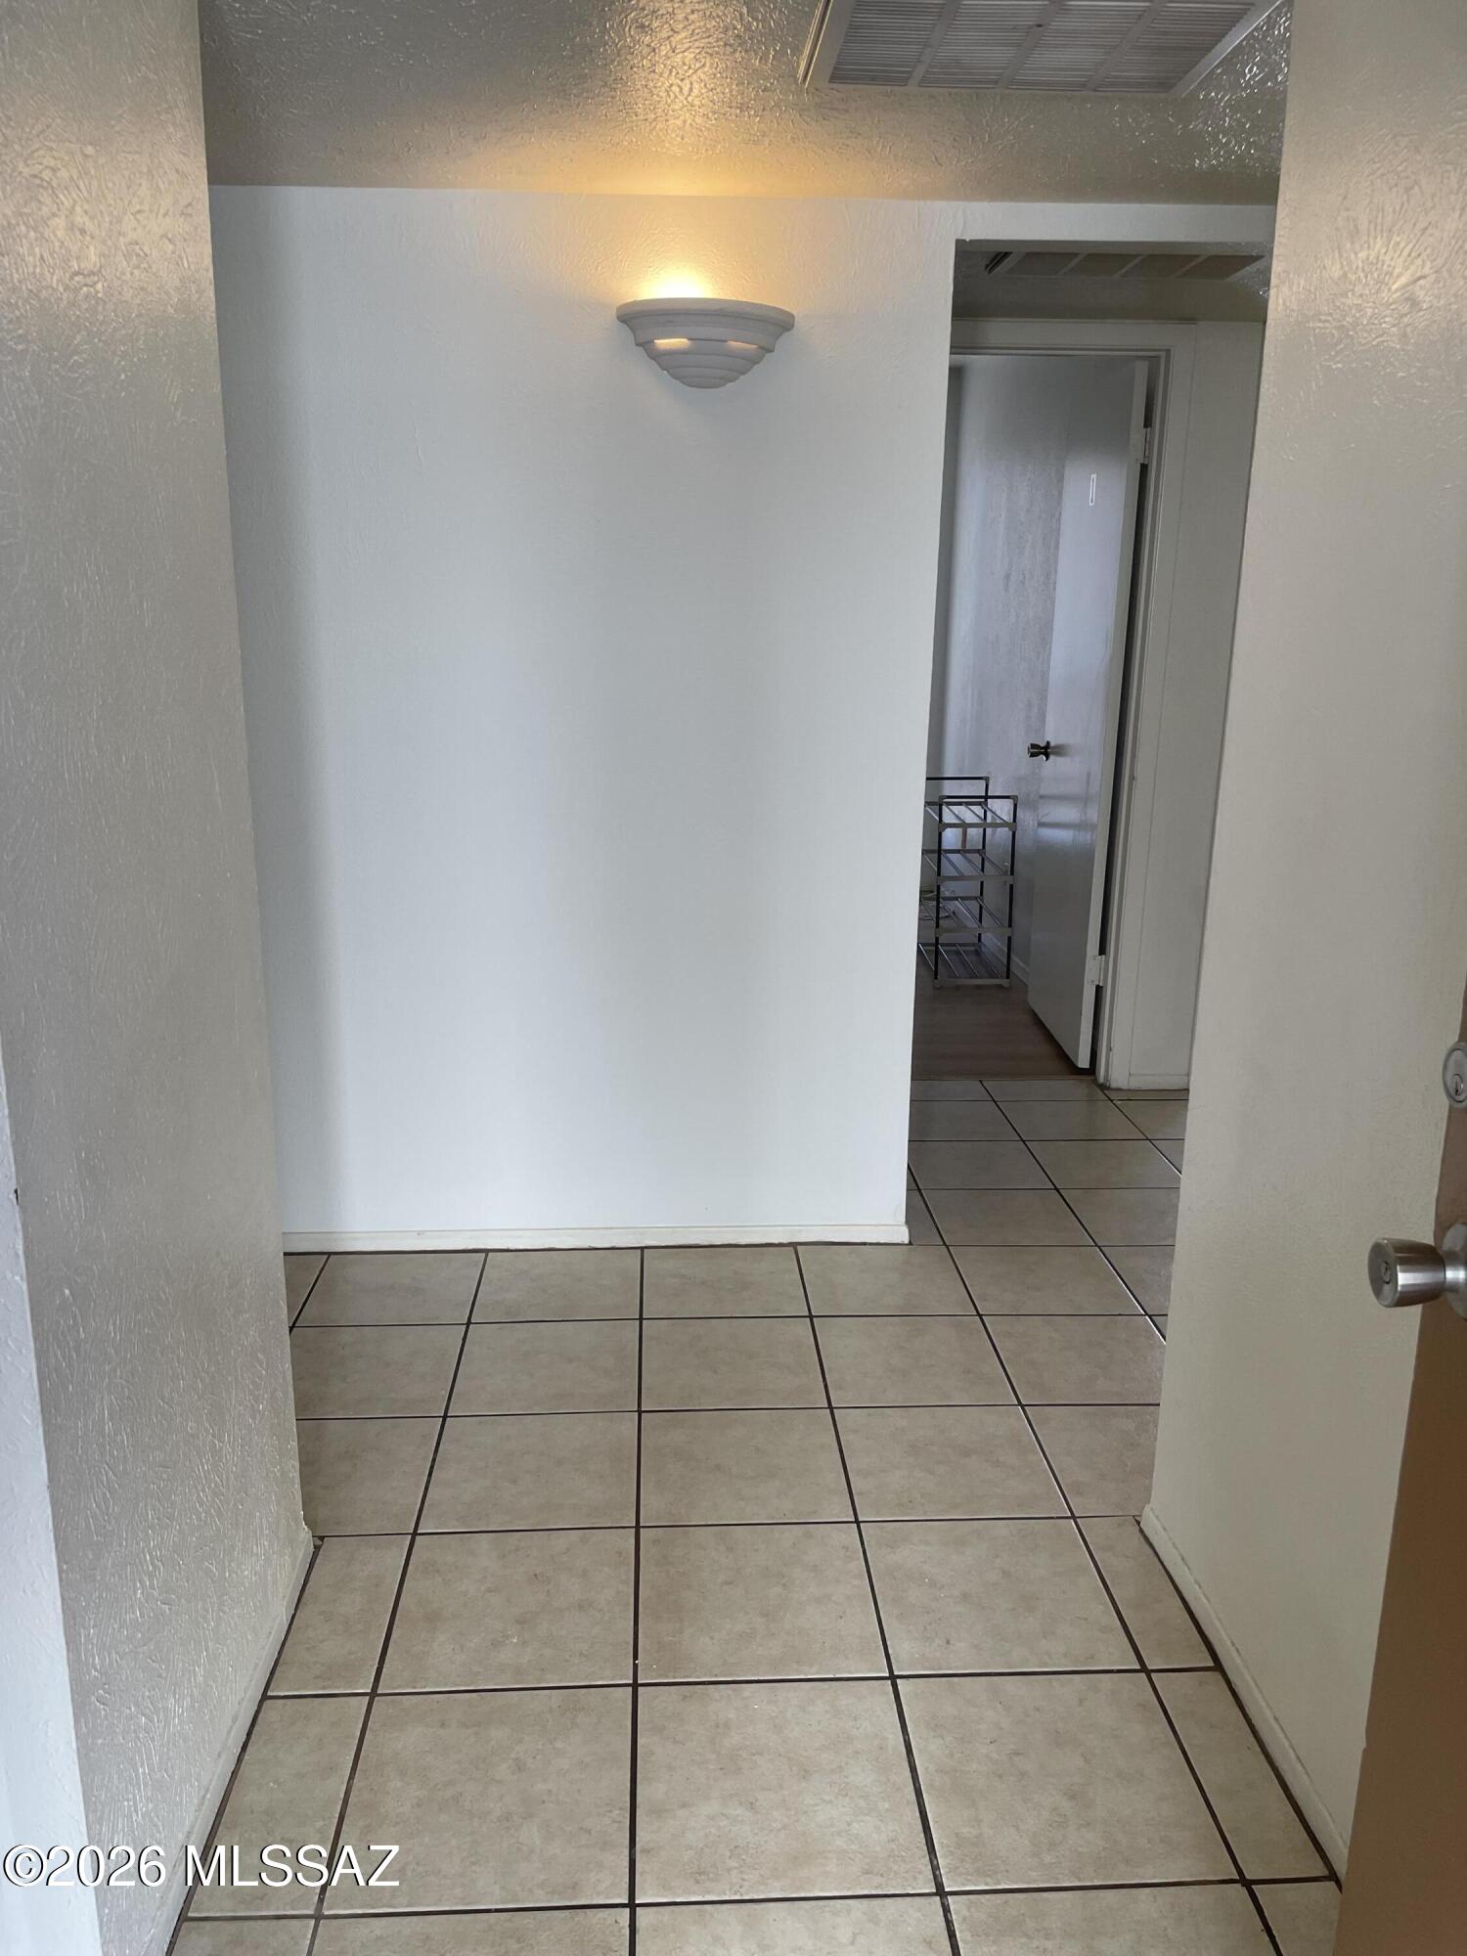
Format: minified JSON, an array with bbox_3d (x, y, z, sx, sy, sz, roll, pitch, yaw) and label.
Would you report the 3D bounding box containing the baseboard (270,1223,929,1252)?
[{"bbox_3d":[-0.302,0.568,3.209,1.390,0.049,0.012,0,14,-4],"label":"baseboard"}]

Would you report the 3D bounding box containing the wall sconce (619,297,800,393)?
[{"bbox_3d":[-0.048,-1.172,2.722,0.337,0.131,0.148,0,14,-4],"label":"wall sconce"}]

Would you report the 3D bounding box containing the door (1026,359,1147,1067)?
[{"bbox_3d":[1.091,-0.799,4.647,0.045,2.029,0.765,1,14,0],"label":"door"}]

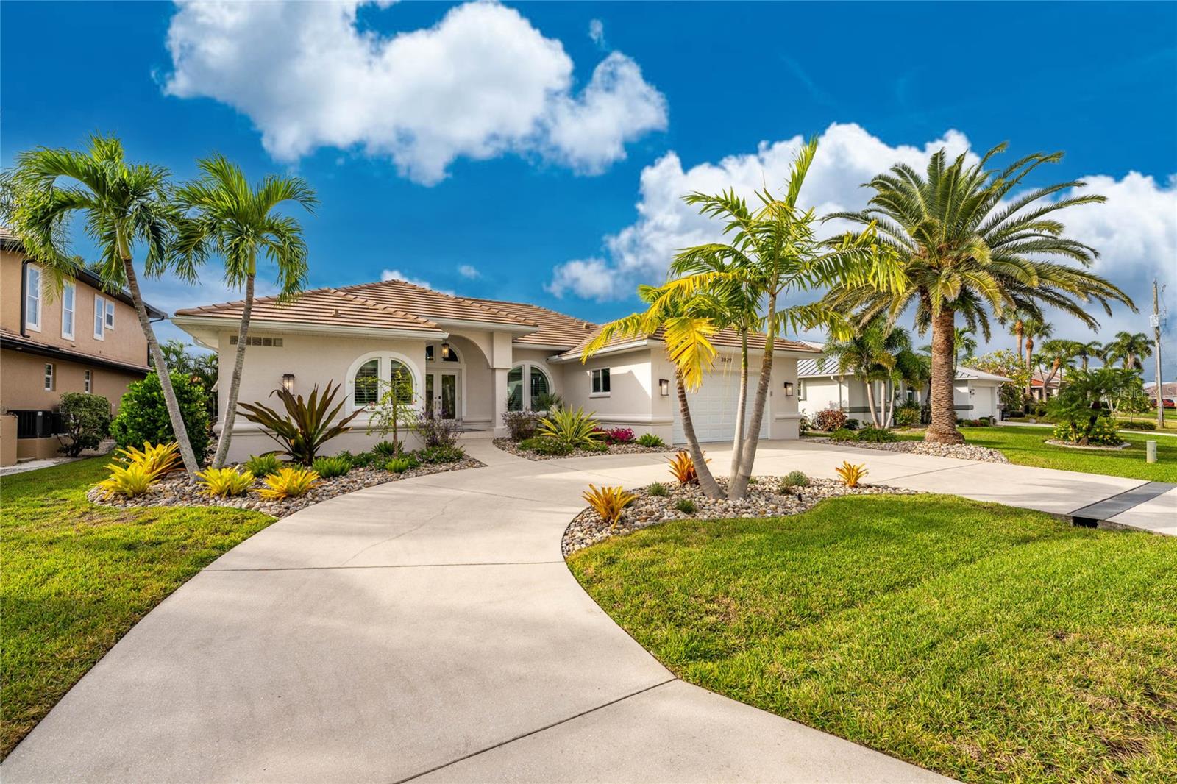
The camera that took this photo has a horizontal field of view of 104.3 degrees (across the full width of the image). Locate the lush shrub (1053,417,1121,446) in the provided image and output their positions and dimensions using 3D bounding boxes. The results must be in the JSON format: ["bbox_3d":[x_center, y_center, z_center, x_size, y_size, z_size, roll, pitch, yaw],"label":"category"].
[{"bbox_3d":[17.008,1.332,15.600,1.800,0.971,1.700,1,-2,-43],"label":"lush shrub"}]

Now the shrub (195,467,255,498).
[{"bbox_3d":[-5.636,1.405,7.100,0.740,0.471,0.740,1,-2,-38],"label":"shrub"}]

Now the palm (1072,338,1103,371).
[{"bbox_3d":[50.243,-1.986,46.000,2.600,6.744,2.600,1,-2,-42],"label":"palm"}]

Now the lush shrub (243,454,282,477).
[{"bbox_3d":[-6.652,1.413,9.324,0.680,0.480,0.660,1,-1,-35],"label":"lush shrub"}]

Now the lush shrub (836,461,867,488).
[{"bbox_3d":[4.548,1.414,7.874,0.500,0.460,0.500,-1,-1,30],"label":"lush shrub"}]

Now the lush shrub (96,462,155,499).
[{"bbox_3d":[-6.931,1.335,6.850,0.700,0.550,0.660,-2,-2,45],"label":"lush shrub"}]

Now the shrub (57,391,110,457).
[{"bbox_3d":[-13.656,0.884,12.400,1.100,1.718,1.020,-2,-2,42],"label":"shrub"}]

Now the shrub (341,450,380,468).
[{"bbox_3d":[-4.825,1.432,9.700,0.760,0.409,0.750,0,-2,-26],"label":"shrub"}]

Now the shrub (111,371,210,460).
[{"bbox_3d":[-11.226,0.539,11.992,1.900,2.350,1.900,1,-2,-43],"label":"shrub"}]

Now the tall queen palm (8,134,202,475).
[{"bbox_3d":[-9.345,-1.596,8.933,2.750,6.500,2.750,-1,-2,44],"label":"tall queen palm"}]

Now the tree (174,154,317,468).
[{"bbox_3d":[-7.056,-1.652,9.400,2.400,6.438,2.500,1,-2,-37],"label":"tree"}]

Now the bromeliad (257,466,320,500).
[{"bbox_3d":[-4.848,1.409,7.374,0.900,0.470,0.880,1,-1,-33],"label":"bromeliad"}]

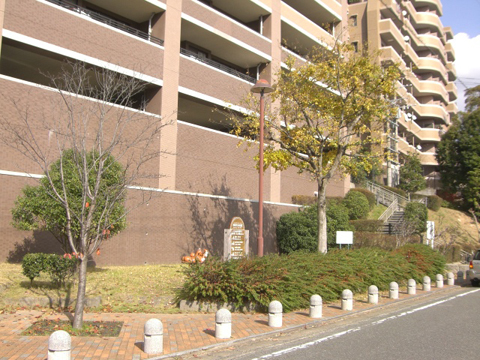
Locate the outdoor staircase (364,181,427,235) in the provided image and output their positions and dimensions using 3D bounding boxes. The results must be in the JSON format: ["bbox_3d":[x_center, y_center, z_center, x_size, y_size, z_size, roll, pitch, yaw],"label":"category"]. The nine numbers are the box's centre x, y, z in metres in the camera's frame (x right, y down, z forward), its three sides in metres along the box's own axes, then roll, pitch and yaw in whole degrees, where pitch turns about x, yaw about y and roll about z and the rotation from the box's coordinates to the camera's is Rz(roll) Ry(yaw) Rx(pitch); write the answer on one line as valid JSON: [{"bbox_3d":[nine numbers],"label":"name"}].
[{"bbox_3d":[9.070,1.832,33.913,4.300,3.900,5.600,-4,-8,37],"label":"outdoor staircase"}]

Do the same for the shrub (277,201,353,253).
[{"bbox_3d":[3.012,2.021,21.300,3.050,2.450,2.400,1,-6,0],"label":"shrub"}]

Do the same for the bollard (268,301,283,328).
[{"bbox_3d":[0.640,2.411,9.546,0.246,0.447,0.246,1,-6,0],"label":"bollard"}]

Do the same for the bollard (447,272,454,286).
[{"bbox_3d":[7.736,3.634,19.300,0.250,0.445,0.250,-4,-8,37],"label":"bollard"}]

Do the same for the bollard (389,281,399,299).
[{"bbox_3d":[4.217,3.028,14.400,0.250,0.445,0.250,-4,-8,37],"label":"bollard"}]

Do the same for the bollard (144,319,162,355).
[{"bbox_3d":[-1.154,2.095,7.070,0.250,0.445,0.250,1,-6,0],"label":"bollard"}]

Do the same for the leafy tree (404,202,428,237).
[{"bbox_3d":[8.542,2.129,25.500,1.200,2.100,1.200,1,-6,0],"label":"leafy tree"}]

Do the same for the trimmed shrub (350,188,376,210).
[{"bbox_3d":[7.884,1.272,33.500,1.600,1.500,1.600,-4,-8,37],"label":"trimmed shrub"}]

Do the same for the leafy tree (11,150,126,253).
[{"bbox_3d":[-4.913,0.953,15.261,3.200,3.722,3.200,-4,-8,37],"label":"leafy tree"}]

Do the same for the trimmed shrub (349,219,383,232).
[{"bbox_3d":[6.451,2.383,27.300,1.800,0.800,0.900,-4,-8,37],"label":"trimmed shrub"}]

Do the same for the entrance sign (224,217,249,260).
[{"bbox_3d":[-0.112,2.064,17.707,0.180,1.640,1.150,-4,-8,37],"label":"entrance sign"}]

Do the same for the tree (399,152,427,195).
[{"bbox_3d":[13.423,-0.467,41.000,2.200,3.400,2.100,1,-6,0],"label":"tree"}]

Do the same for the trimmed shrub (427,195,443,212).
[{"bbox_3d":[13.104,1.583,35.500,1.200,1.300,1.100,-4,-8,37],"label":"trimmed shrub"}]

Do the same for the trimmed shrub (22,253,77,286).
[{"bbox_3d":[-4.226,2.018,11.750,1.180,0.750,0.600,1,-6,0],"label":"trimmed shrub"}]

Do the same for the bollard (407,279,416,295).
[{"bbox_3d":[5.082,3.155,15.550,0.250,0.445,0.250,-4,-8,37],"label":"bollard"}]

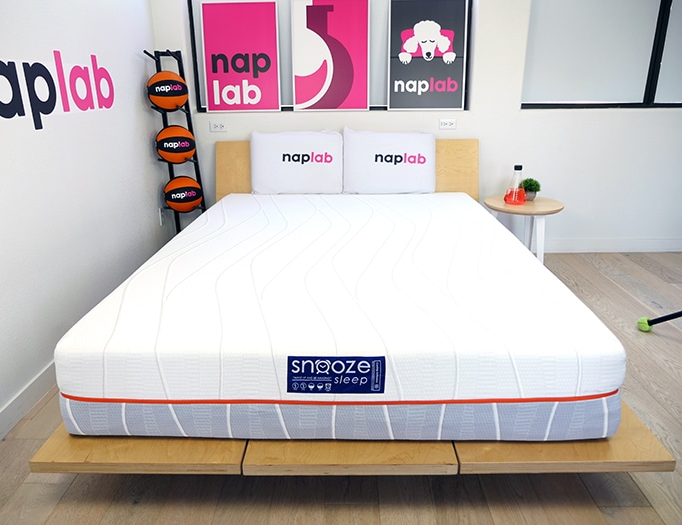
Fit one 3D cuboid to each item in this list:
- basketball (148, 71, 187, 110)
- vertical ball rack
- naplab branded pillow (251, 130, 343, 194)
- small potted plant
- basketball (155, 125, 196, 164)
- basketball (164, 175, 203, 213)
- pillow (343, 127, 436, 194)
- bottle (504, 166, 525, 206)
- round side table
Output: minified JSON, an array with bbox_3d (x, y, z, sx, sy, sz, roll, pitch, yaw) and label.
[{"bbox_3d":[-1.082,-1.065,3.026,0.240,0.240,0.240,-7,21,-17],"label":"basketball"},{"bbox_3d":[-1.083,-0.650,3.223,0.200,1.390,0.240,0,20,2],"label":"vertical ball rack"},{"bbox_3d":[-0.283,-0.643,3.160,0.600,0.415,0.140,0,4,2],"label":"naplab branded pillow"},{"bbox_3d":[1.256,-0.481,3.189,0.140,0.140,0.140,0,20,2],"label":"small potted plant"},{"bbox_3d":[-1.065,-0.758,3.136,0.240,0.240,0.240,-7,21,-17],"label":"basketball"},{"bbox_3d":[-1.050,-0.452,3.245,0.240,0.240,0.240,-7,21,-17],"label":"basketball"},{"bbox_3d":[0.316,-0.651,3.160,0.600,0.415,0.140,0,4,2],"label":"pillow"},{"bbox_3d":[1.128,-0.496,3.099,0.140,0.234,0.140,0,20,2],"label":"bottle"},{"bbox_3d":[1.181,-0.171,3.180,0.485,0.435,0.485,0,20,2],"label":"round side table"}]

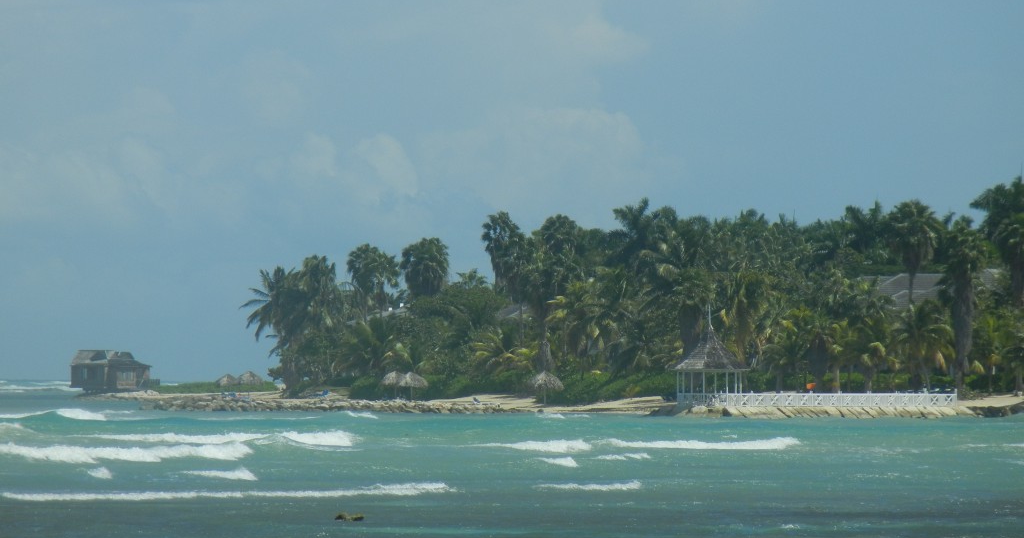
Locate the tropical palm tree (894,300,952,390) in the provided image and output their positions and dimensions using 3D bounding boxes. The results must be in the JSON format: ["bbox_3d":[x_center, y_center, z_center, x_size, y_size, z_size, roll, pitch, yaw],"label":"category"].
[{"bbox_3d":[34.545,6.548,745.000,5.040,7.980,5.040,0,-1,0],"label":"tropical palm tree"}]

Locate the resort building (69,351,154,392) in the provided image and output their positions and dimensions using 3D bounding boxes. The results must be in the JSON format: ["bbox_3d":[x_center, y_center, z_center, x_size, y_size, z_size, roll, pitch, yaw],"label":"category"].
[{"bbox_3d":[-45.355,11.636,1005.000,9.290,4.930,7.500,0,-1,-10],"label":"resort building"}]

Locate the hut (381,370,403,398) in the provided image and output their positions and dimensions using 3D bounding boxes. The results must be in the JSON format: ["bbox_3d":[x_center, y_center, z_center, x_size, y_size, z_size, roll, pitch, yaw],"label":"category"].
[{"bbox_3d":[-10.765,10.765,820.000,2.590,2.770,2.590,0,-1,0],"label":"hut"}]

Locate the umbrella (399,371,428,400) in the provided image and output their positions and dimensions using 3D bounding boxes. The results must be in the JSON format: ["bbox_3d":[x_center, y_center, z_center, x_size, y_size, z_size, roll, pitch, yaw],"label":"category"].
[{"bbox_3d":[-8.824,10.459,795.000,2.690,2.550,2.690,0,-1,0],"label":"umbrella"}]

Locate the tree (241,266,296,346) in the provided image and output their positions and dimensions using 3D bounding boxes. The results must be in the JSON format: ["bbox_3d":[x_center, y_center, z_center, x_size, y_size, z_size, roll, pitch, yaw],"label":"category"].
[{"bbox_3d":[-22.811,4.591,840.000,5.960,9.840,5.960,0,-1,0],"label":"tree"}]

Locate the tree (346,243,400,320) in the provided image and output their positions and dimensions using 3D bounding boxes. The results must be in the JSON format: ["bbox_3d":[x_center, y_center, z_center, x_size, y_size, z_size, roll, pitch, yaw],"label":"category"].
[{"bbox_3d":[-13.266,4.358,850.000,5.170,13.600,5.170,0,-1,0],"label":"tree"}]

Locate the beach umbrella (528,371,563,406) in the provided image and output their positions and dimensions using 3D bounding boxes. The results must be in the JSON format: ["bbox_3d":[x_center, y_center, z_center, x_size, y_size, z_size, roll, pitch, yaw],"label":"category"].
[{"bbox_3d":[3.100,10.392,775.000,2.790,3.060,2.790,0,-1,0],"label":"beach umbrella"}]

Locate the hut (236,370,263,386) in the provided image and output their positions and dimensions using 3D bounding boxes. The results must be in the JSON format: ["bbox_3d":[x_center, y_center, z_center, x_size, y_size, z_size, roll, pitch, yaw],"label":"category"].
[{"bbox_3d":[-27.430,11.685,930.000,2.780,2.310,2.780,0,-1,0],"label":"hut"}]

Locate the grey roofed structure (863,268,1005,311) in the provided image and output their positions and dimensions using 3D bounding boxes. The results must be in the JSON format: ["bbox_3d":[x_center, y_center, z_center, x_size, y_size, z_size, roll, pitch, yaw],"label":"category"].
[{"bbox_3d":[37.611,4.763,790.000,12.460,9.440,10.000,0,-1,0],"label":"grey roofed structure"}]

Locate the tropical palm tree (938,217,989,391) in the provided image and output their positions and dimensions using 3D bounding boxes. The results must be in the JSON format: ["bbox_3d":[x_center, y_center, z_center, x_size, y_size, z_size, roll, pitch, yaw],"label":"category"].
[{"bbox_3d":[37.547,2.952,738.000,4.160,14.470,4.160,0,-1,0],"label":"tropical palm tree"}]

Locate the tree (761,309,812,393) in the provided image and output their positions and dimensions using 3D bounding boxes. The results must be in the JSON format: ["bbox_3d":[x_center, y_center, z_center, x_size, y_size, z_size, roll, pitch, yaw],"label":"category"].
[{"bbox_3d":[23.086,6.968,745.000,4.280,7.140,4.280,0,-1,0],"label":"tree"}]

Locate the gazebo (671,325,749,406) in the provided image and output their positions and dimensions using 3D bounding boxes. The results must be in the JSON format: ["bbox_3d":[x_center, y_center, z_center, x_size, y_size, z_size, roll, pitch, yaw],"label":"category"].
[{"bbox_3d":[15.966,7.542,712.000,6.180,6.820,6.180,0,-1,0],"label":"gazebo"}]

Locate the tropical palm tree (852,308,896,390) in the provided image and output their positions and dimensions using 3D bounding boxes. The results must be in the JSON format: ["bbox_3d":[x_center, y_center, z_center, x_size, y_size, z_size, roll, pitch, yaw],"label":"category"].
[{"bbox_3d":[30.389,6.884,745.000,4.110,7.300,4.110,0,-1,0],"label":"tropical palm tree"}]

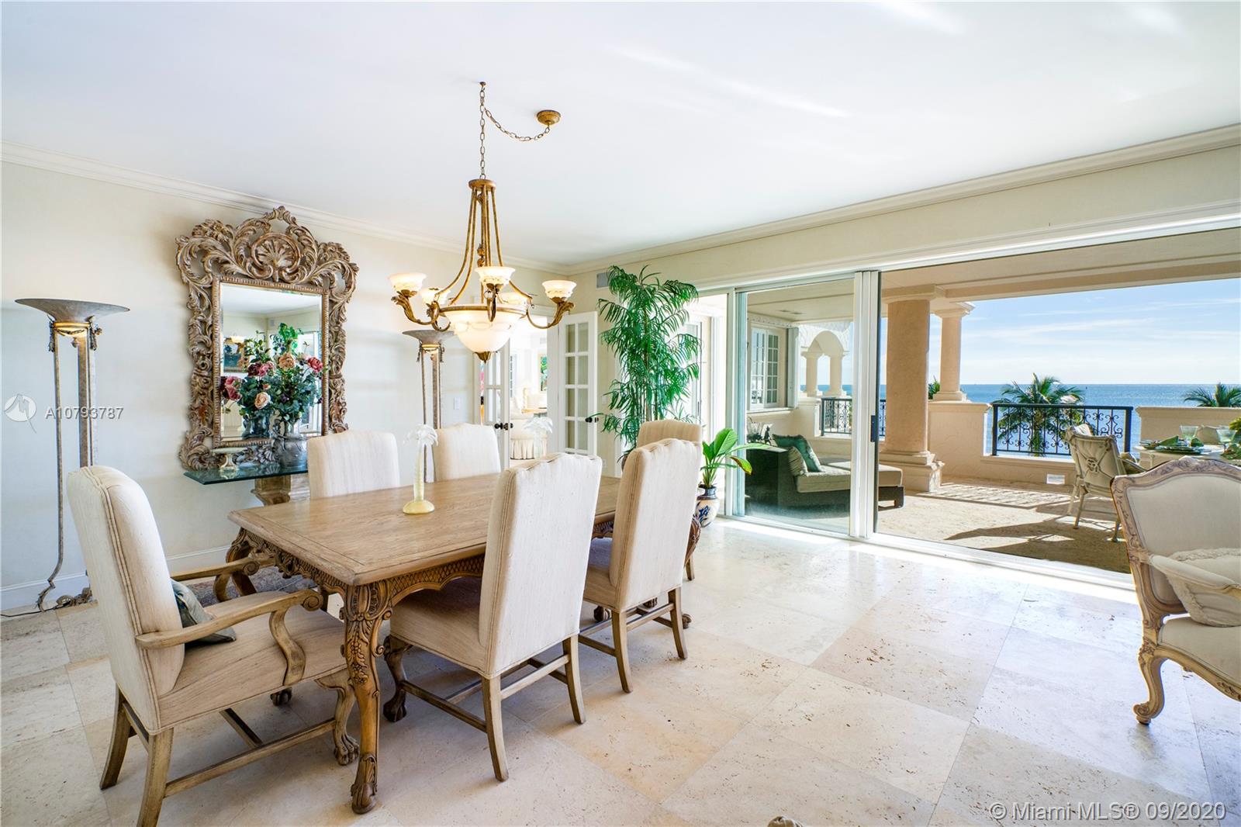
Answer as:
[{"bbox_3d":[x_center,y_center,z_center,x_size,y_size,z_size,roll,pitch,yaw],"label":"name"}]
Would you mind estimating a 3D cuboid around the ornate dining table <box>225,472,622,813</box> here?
[{"bbox_3d":[-0.728,0.844,2.803,1.330,0.760,1.950,2,4,40],"label":"ornate dining table"}]

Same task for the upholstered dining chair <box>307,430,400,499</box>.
[{"bbox_3d":[-1.335,0.642,2.831,0.670,1.080,0.530,3,4,41],"label":"upholstered dining chair"}]

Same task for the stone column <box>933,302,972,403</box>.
[{"bbox_3d":[5.151,-0.948,8.030,0.440,1.500,0.440,2,4,40],"label":"stone column"}]

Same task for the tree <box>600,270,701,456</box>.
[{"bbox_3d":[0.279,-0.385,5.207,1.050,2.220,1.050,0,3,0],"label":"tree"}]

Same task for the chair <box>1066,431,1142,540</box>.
[{"bbox_3d":[4.637,0.667,4.791,0.640,0.950,0.600,0,3,-1],"label":"chair"}]

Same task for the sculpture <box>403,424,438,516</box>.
[{"bbox_3d":[-0.998,0.270,2.570,0.160,0.420,0.170,2,4,40],"label":"sculpture"}]

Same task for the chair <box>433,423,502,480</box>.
[{"bbox_3d":[-0.840,0.614,3.330,0.670,1.080,0.530,3,4,41],"label":"chair"}]

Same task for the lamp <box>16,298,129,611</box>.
[{"bbox_3d":[-3.376,0.259,3.209,0.470,1.890,0.470,2,4,40],"label":"lamp"}]

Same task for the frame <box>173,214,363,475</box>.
[{"bbox_3d":[-2.714,-0.646,4.128,0.130,2.000,1.250,2,4,40],"label":"frame"}]

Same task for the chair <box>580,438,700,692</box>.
[{"bbox_3d":[-0.018,0.678,2.716,0.560,1.140,0.700,-3,4,-44],"label":"chair"}]

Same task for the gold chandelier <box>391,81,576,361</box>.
[{"bbox_3d":[-0.687,-0.983,2.683,0.970,1.420,0.970,2,4,40],"label":"gold chandelier"}]

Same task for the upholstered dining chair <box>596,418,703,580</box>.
[{"bbox_3d":[0.146,0.626,3.634,0.600,1.150,0.700,3,4,42],"label":"upholstered dining chair"}]

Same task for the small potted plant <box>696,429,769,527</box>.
[{"bbox_3d":[1.079,0.638,5.060,0.600,0.980,0.550,0,3,0],"label":"small potted plant"}]

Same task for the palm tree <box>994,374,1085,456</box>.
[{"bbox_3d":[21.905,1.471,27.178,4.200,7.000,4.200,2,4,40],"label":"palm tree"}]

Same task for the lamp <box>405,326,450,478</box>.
[{"bbox_3d":[-1.849,0.171,4.993,0.460,1.890,0.460,2,4,40],"label":"lamp"}]

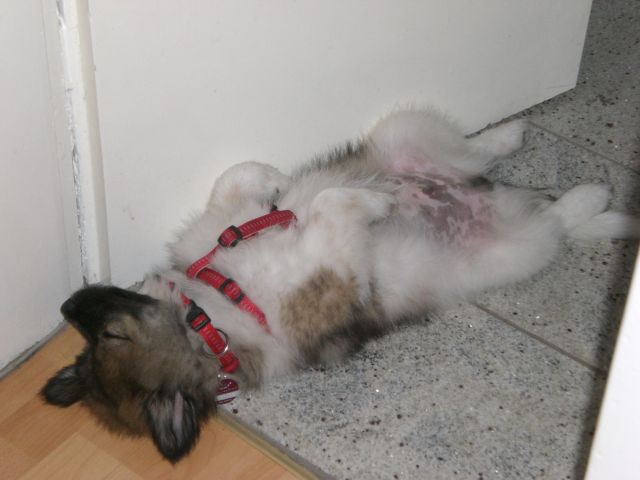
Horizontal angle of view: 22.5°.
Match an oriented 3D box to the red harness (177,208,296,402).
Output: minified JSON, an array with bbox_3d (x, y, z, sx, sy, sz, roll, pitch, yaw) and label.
[{"bbox_3d":[-0.077,0.050,1.662,0.155,0.125,0.155,-25,51,-25],"label":"red harness"}]

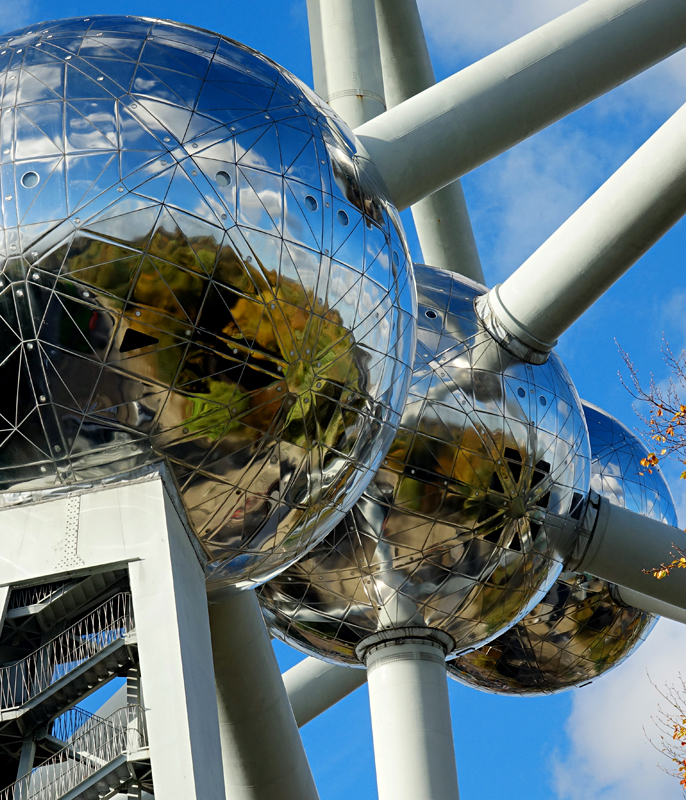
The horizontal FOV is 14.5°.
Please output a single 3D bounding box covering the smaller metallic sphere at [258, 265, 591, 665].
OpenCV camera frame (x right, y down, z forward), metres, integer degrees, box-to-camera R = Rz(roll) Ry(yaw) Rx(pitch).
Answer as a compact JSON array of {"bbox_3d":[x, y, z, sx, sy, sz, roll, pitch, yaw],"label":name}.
[{"bbox_3d":[1.980,2.850,119.800,18.000,18.000,18.000,-5,-29,1],"label":"smaller metallic sphere"}]

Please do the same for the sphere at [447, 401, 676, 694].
[{"bbox_3d":[10.720,8.270,158.600,18.000,18.000,18.000,-7,-29,3],"label":"sphere"}]

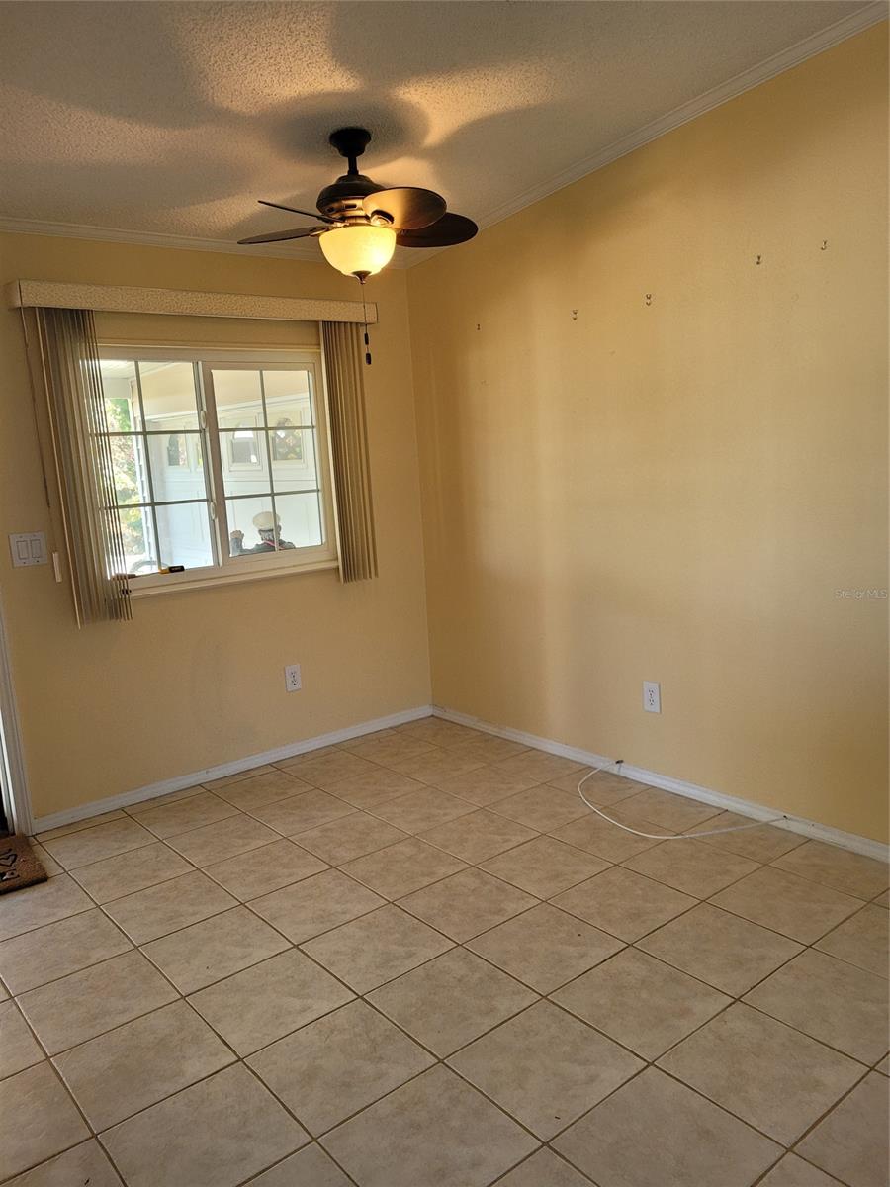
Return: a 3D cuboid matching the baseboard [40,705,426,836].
[{"bbox_3d":[-0.825,0.746,3.994,1.945,0.058,0.013,-11,12,-38],"label":"baseboard"}]

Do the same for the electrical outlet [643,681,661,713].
[{"bbox_3d":[0.799,0.399,3.440,0.008,0.116,0.071,-11,12,-38],"label":"electrical outlet"}]

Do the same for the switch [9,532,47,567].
[{"bbox_3d":[-1.540,-0.162,3.300,0.118,0.117,0.010,-11,12,-38],"label":"switch"}]

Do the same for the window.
[{"bbox_3d":[-0.959,-0.536,3.749,1.105,0.955,0.080,-11,12,-38],"label":"window"}]

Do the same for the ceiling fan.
[{"bbox_3d":[-0.286,-1.231,2.857,0.890,0.440,0.890,-11,12,-38],"label":"ceiling fan"}]

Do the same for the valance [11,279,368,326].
[{"bbox_3d":[-0.932,-1.153,3.593,1.500,0.092,0.138,-11,12,-38],"label":"valance"}]

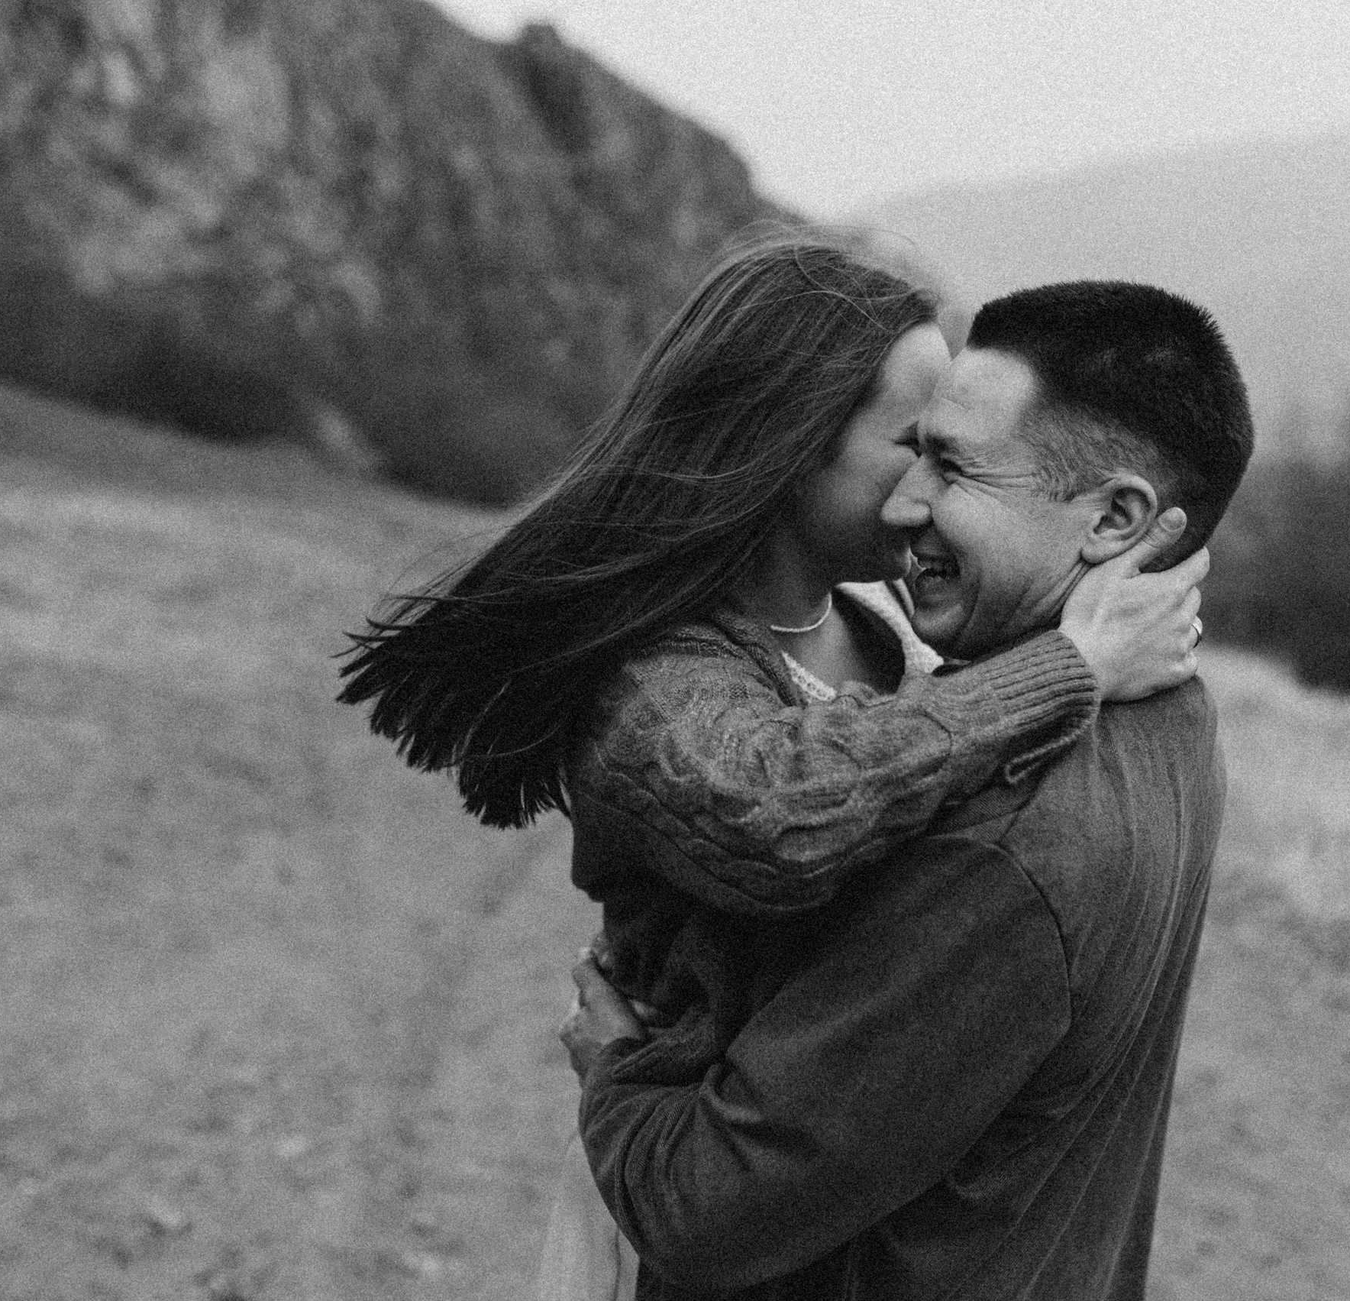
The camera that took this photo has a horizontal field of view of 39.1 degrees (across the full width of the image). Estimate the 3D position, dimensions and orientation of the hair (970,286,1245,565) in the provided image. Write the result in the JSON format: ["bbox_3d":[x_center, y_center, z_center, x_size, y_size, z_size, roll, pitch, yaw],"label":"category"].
[{"bbox_3d":[0.278,-0.145,1.210,0.190,0.178,0.168,10,1,7],"label":"hair"}]

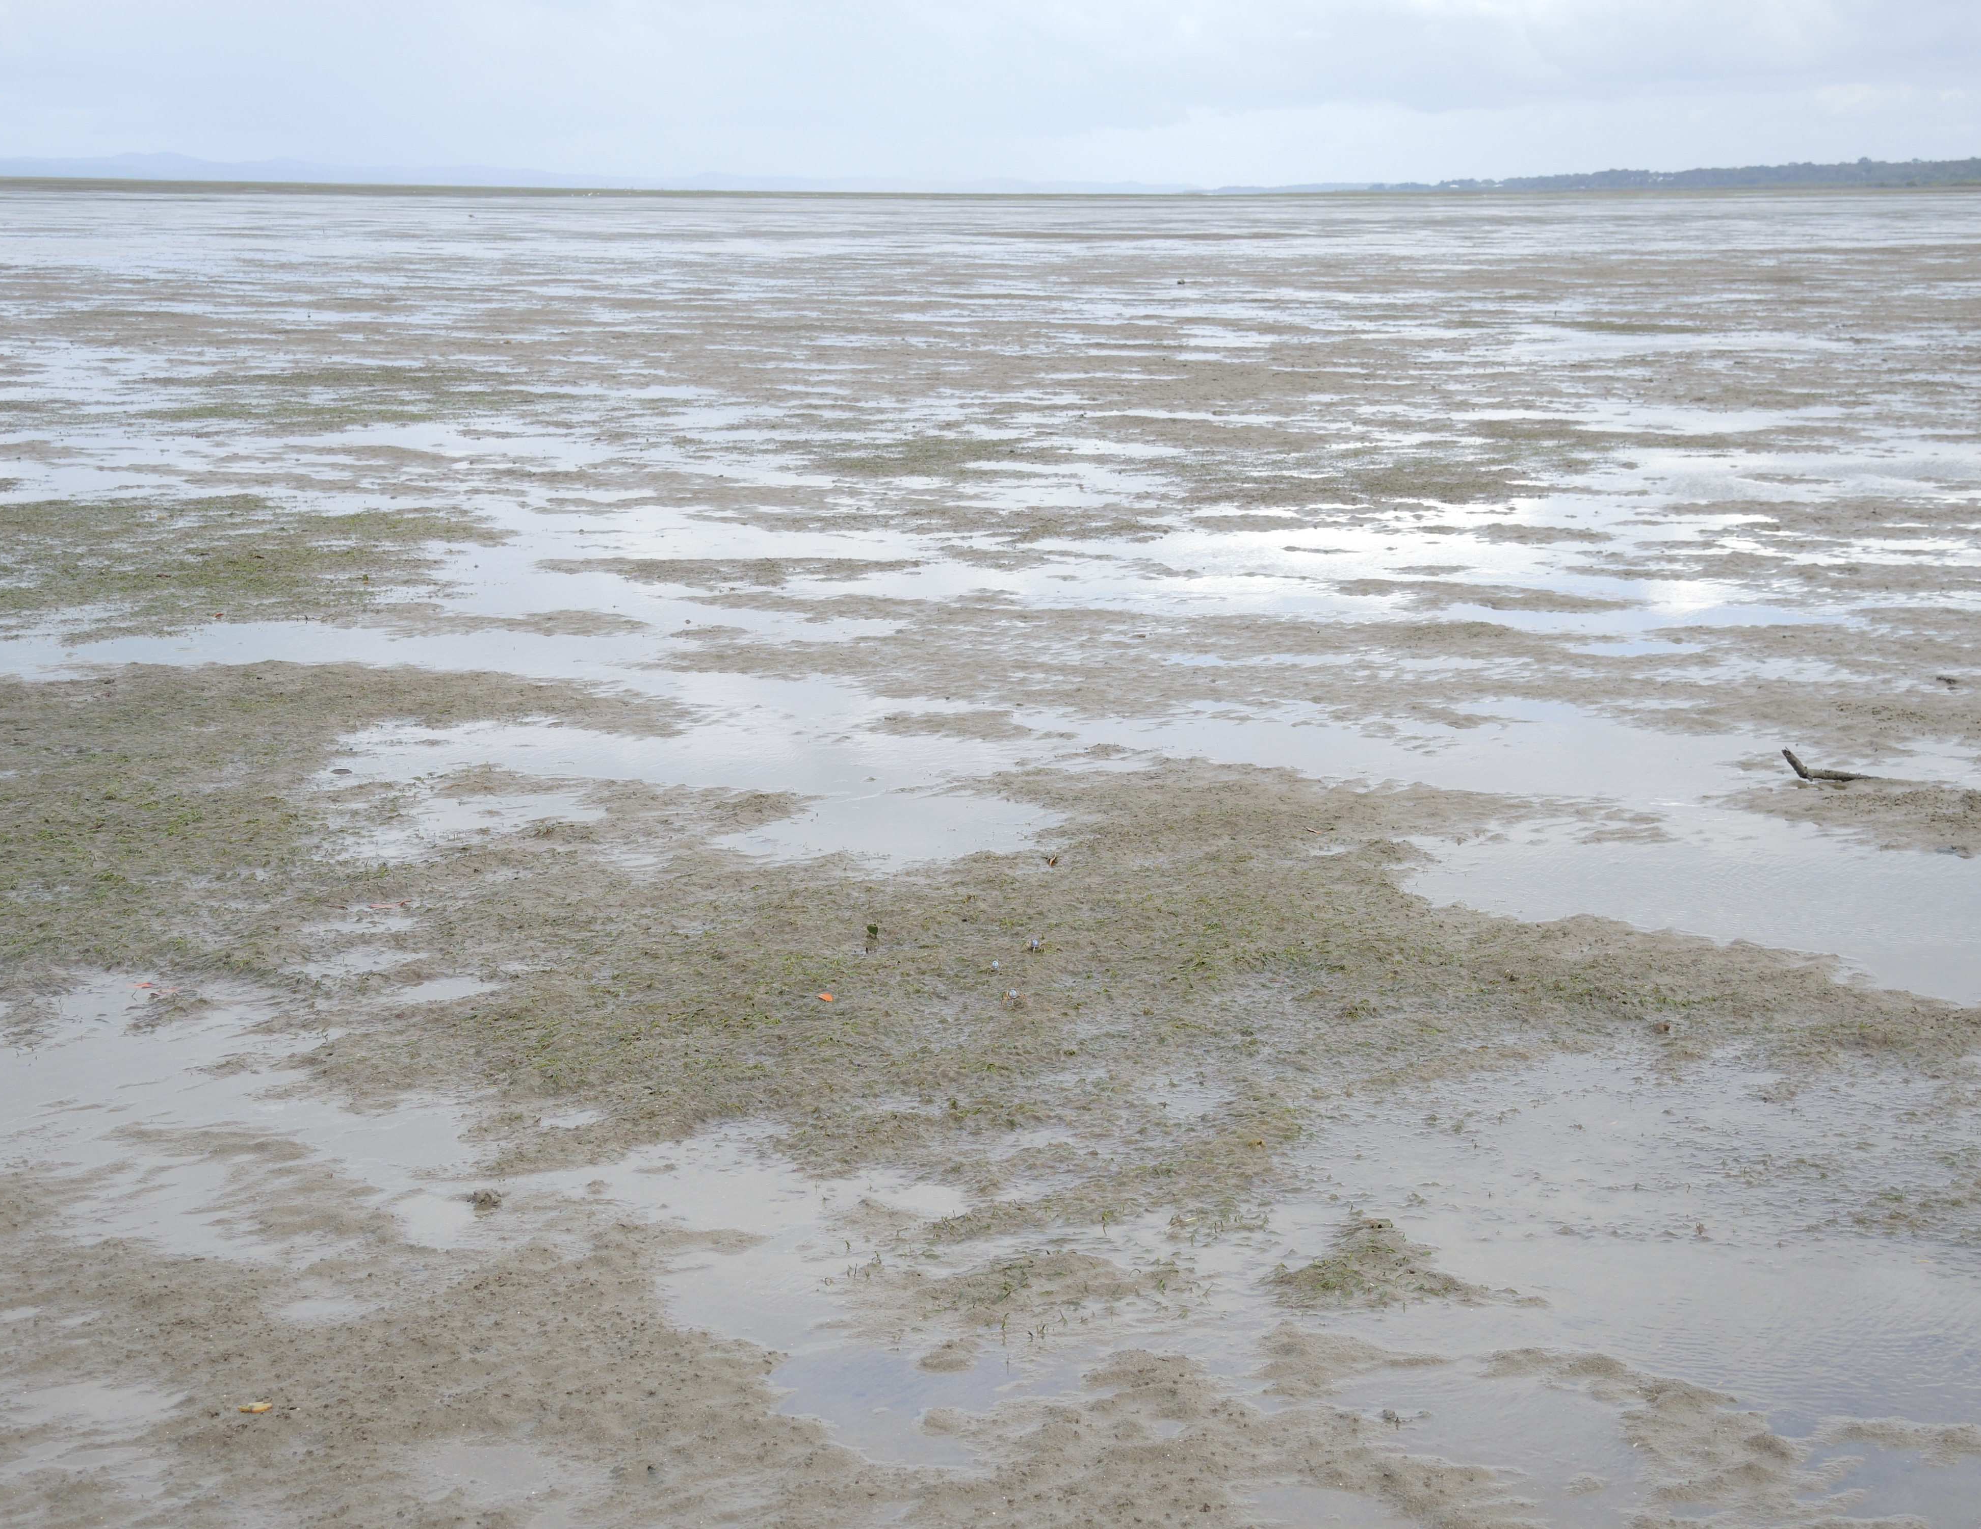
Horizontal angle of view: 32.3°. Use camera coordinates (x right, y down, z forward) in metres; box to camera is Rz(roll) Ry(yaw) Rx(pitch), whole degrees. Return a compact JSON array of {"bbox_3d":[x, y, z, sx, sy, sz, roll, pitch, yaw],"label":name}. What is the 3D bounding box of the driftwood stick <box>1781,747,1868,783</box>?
[{"bbox_3d":[2.248,0.002,9.200,0.240,0.095,0.070,0,10,0],"label":"driftwood stick"}]

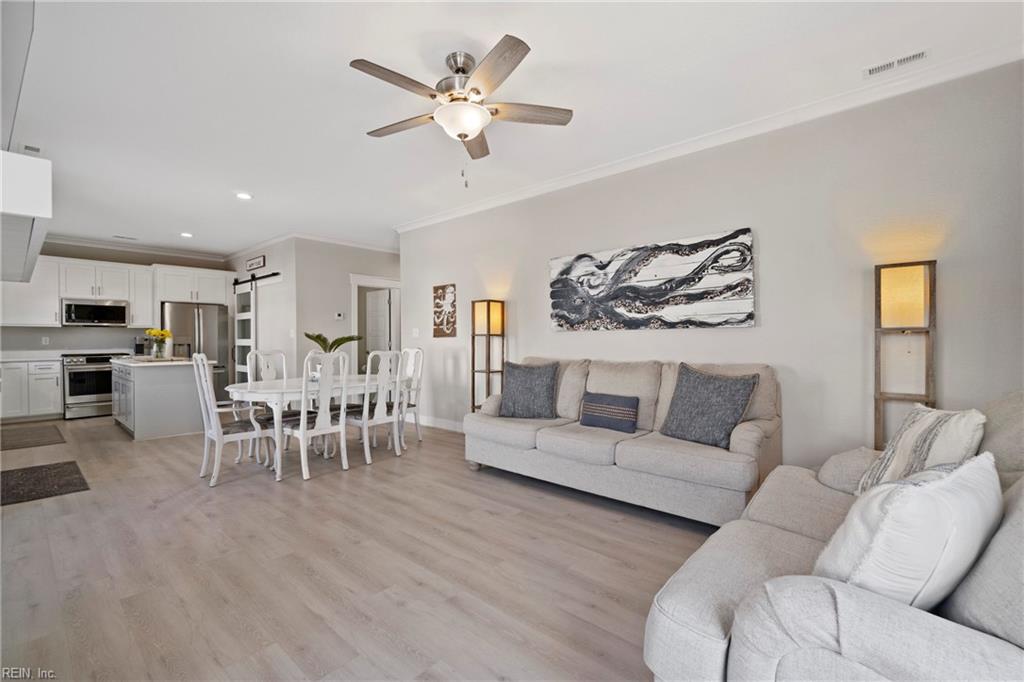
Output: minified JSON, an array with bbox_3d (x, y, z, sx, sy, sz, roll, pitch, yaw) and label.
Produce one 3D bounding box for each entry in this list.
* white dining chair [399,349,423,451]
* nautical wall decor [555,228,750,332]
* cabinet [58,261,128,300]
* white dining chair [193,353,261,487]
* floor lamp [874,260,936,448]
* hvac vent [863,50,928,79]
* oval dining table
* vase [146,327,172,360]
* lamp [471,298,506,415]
[{"bbox_3d":[-1.355,0.621,4.893,0.560,1.070,0.570,0,1,41],"label":"white dining chair"},{"bbox_3d":[1.105,-0.477,3.780,1.855,0.765,0.045,0,0,41],"label":"nautical wall decor"},{"bbox_3d":[-6.802,-0.944,6.956,0.330,0.580,0.805,0,0,41],"label":"cabinet"},{"bbox_3d":[-2.380,0.629,3.703,0.580,1.075,0.570,0,0,41],"label":"white dining chair"},{"bbox_3d":[2.336,0.357,2.546,0.260,1.600,0.260,0,1,41],"label":"floor lamp"},{"bbox_3d":[2.243,-1.615,2.496,0.290,0.015,0.130,0,1,41],"label":"hvac vent"},{"bbox_3d":[-1.838,0.780,4.301,1.060,0.760,1.780,0,0,41],"label":"oval dining table"},{"bbox_3d":[-4.846,0.044,5.873,0.290,0.410,0.290,0,1,41],"label":"vase"},{"bbox_3d":[-0.253,0.355,4.752,0.260,1.590,0.260,0,0,41],"label":"lamp"}]

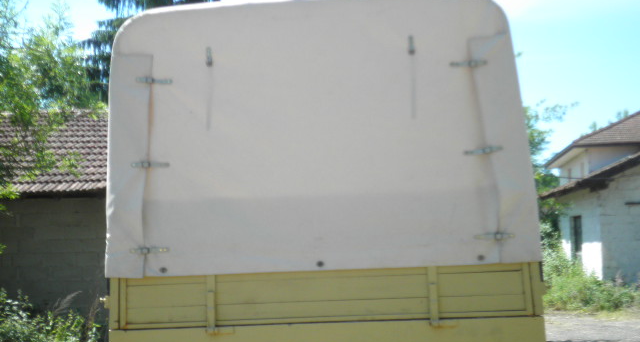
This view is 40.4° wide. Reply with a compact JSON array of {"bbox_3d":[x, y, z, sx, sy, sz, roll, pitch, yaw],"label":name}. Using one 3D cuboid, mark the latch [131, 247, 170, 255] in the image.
[{"bbox_3d":[-0.935,0.438,4.778,0.218,0.034,0.030,-2,-7,4],"label":"latch"}]

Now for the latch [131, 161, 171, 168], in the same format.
[{"bbox_3d":[-0.944,-0.033,4.836,0.215,0.034,0.030,-1,-7,4],"label":"latch"}]

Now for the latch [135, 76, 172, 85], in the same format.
[{"bbox_3d":[-0.932,-0.508,4.894,0.207,0.034,0.030,4,-7,4],"label":"latch"}]

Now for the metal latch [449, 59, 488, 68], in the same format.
[{"bbox_3d":[0.820,-0.591,4.780,0.207,0.034,0.030,-2,-7,4],"label":"metal latch"}]

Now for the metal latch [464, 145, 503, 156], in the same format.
[{"bbox_3d":[0.890,-0.110,4.716,0.211,0.034,0.030,-7,-7,3],"label":"metal latch"}]

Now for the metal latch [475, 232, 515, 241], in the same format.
[{"bbox_3d":[0.936,0.352,4.657,0.215,0.034,0.030,-2,-7,4],"label":"metal latch"}]

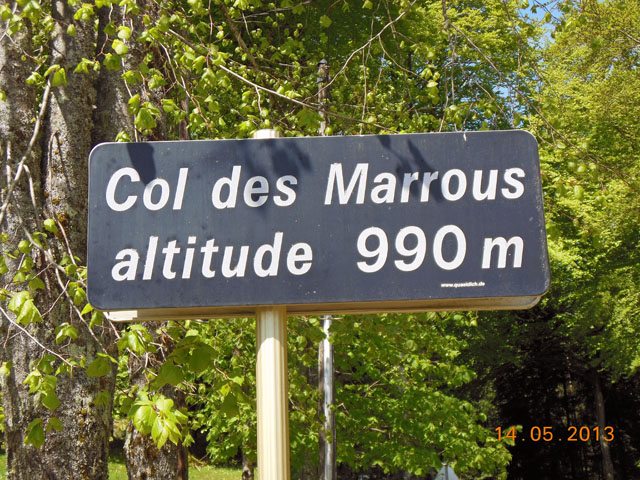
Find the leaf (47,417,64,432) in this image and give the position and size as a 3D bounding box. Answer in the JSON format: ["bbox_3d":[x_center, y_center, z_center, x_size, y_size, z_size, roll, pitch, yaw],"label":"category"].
[{"bbox_3d":[-1.029,0.718,4.100,0.070,0.062,0.040,1,-12,-14],"label":"leaf"}]

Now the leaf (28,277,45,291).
[{"bbox_3d":[-1.103,0.169,4.100,0.062,0.054,0.040,2,-12,-15],"label":"leaf"}]

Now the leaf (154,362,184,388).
[{"bbox_3d":[-0.530,0.472,3.700,0.116,0.105,0.050,0,-12,-8],"label":"leaf"}]

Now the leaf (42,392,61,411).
[{"bbox_3d":[-1.045,0.628,4.100,0.070,0.070,0.040,1,-12,-14],"label":"leaf"}]

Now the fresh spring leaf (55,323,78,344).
[{"bbox_3d":[-0.986,0.364,4.100,0.093,0.086,0.050,1,-12,-13],"label":"fresh spring leaf"}]

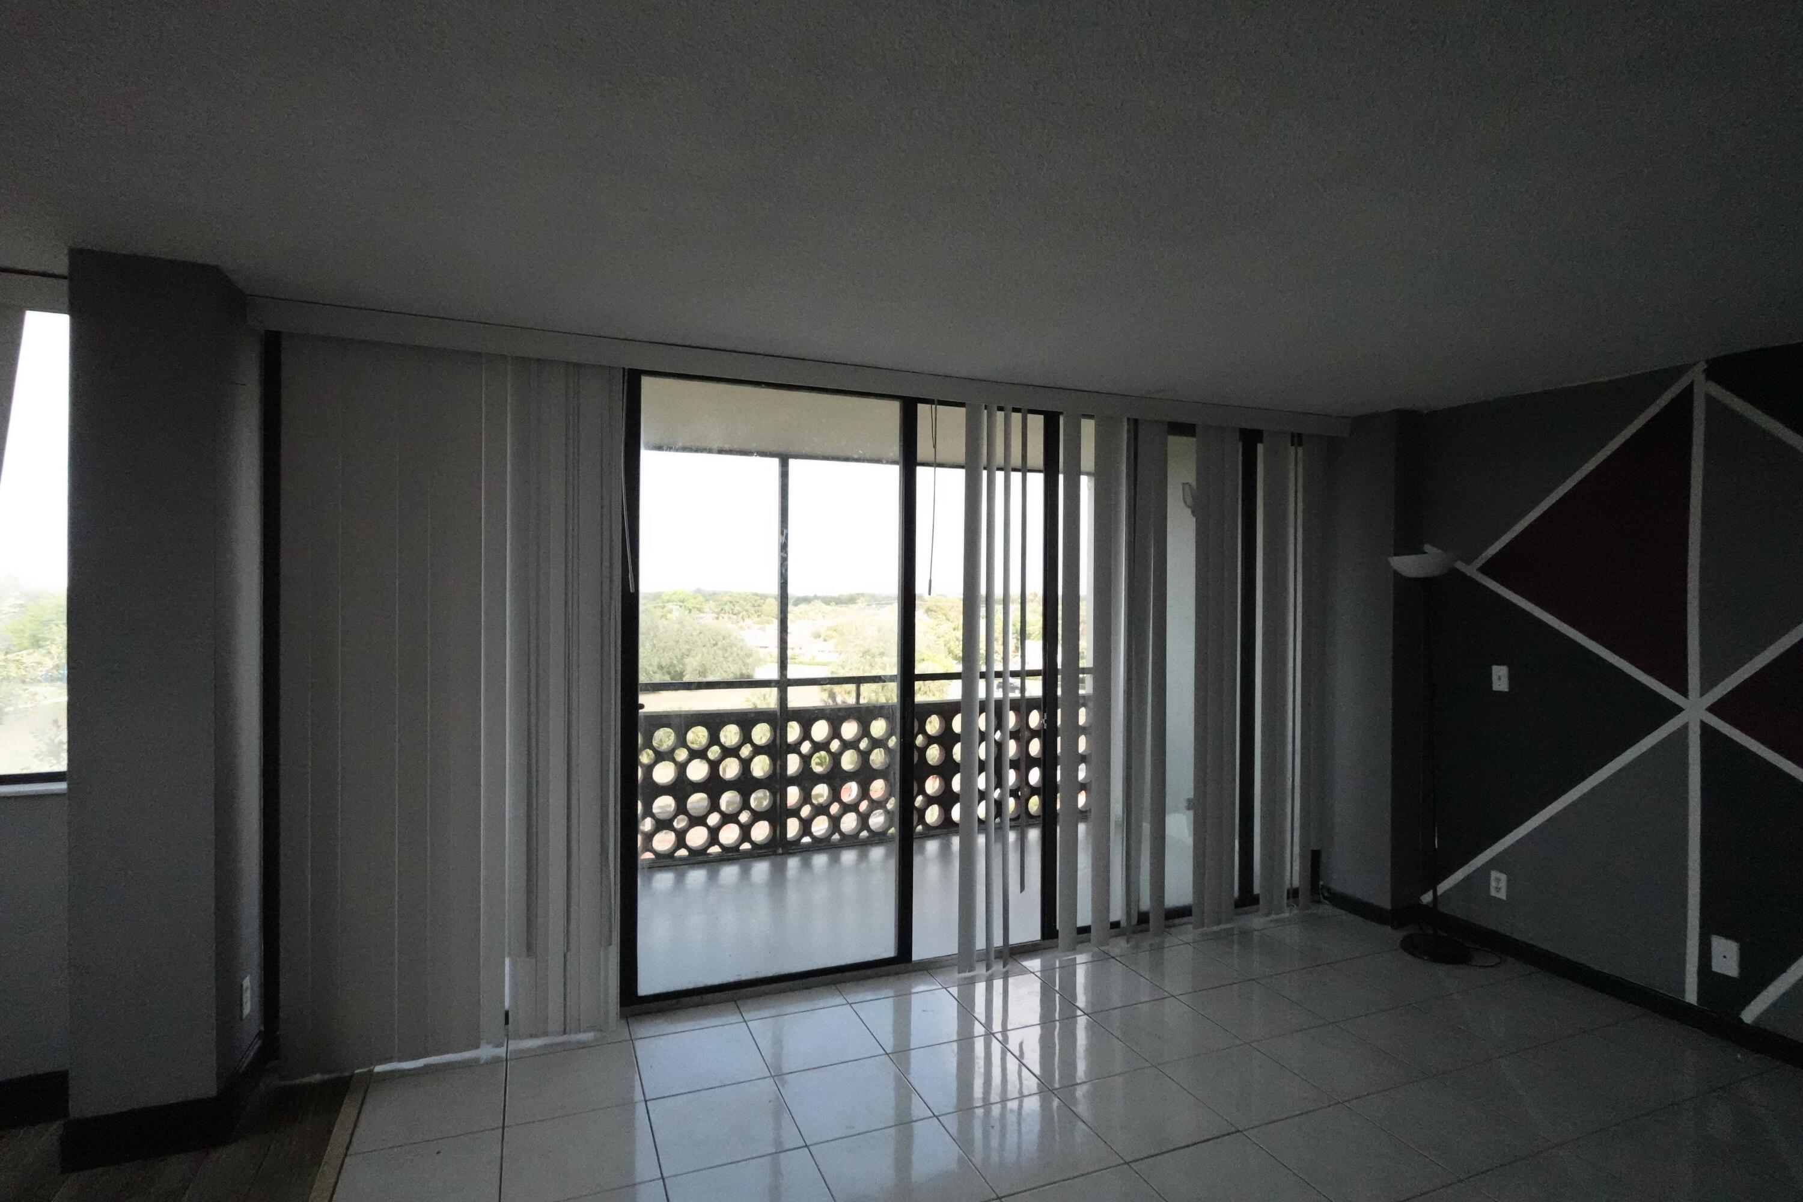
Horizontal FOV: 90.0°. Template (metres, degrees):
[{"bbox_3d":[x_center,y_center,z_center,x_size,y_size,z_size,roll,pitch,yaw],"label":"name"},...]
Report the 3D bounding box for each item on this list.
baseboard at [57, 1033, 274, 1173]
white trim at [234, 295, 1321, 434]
[{"bbox_3d":[-2.221,1.516,2.764,0.392,0.133,0.450,0,0,-22],"label":"baseboard"},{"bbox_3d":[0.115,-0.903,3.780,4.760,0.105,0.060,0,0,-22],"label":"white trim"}]

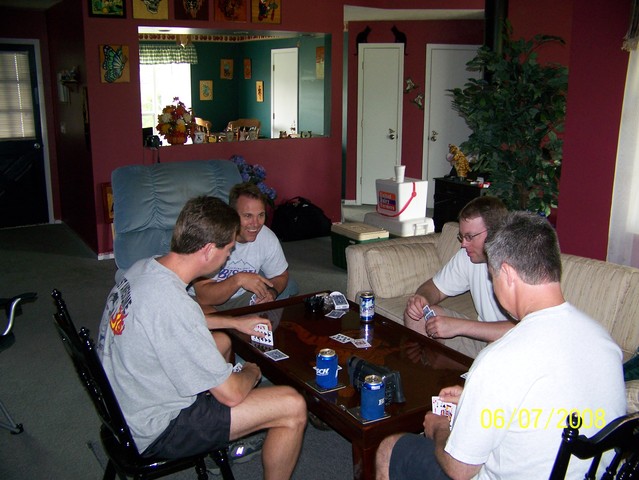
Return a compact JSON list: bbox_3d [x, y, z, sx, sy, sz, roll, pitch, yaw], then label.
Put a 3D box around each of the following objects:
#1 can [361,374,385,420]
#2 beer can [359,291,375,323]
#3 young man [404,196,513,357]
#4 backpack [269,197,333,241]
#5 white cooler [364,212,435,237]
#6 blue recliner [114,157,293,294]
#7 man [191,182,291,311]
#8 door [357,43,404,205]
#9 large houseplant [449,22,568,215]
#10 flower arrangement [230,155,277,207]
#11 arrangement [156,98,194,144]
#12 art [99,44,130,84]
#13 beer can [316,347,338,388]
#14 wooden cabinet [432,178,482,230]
[{"bbox_3d":[0.166,0.491,2.023,0.076,0.126,0.076,0,12,0],"label":"can"},{"bbox_3d":[0.218,0.299,2.895,0.066,0.122,0.066,0,12,0],"label":"beer can"},{"bbox_3d":[0.807,0.348,3.005,0.739,1.134,0.567,-8,16,-28],"label":"young man"},{"bbox_3d":[-0.206,-0.237,6.885,0.608,0.415,0.294,-8,16,-30],"label":"backpack"},{"bbox_3d":[0.731,-0.022,6.021,0.364,0.415,0.618,-8,16,-30],"label":"white cooler"},{"bbox_3d":[-0.690,0.102,3.812,0.880,1.030,0.960,-8,15,-33],"label":"blue recliner"},{"bbox_3d":[-0.432,0.217,3.249,0.580,1.050,0.780,-7,14,-29],"label":"man"},{"bbox_3d":[0.793,-1.471,8.417,0.577,2.086,0.091,3,14,11],"label":"door"},{"bbox_3d":[1.450,-0.617,4.862,0.920,1.980,0.900,-8,15,-33],"label":"large houseplant"},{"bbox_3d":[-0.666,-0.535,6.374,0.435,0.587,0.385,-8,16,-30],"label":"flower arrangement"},{"bbox_3d":[-1.373,-1.139,6.153,0.324,0.446,0.283,-8,16,-30],"label":"arrangement"},{"bbox_3d":[-1.776,-1.522,5.615,0.270,0.325,0.030,-8,15,-33],"label":"art"},{"bbox_3d":[0.028,0.463,2.350,0.074,0.124,0.074,0,14,0],"label":"beer can"},{"bbox_3d":[1.313,-0.142,5.560,0.420,0.750,0.537,-8,15,-33],"label":"wooden cabinet"}]

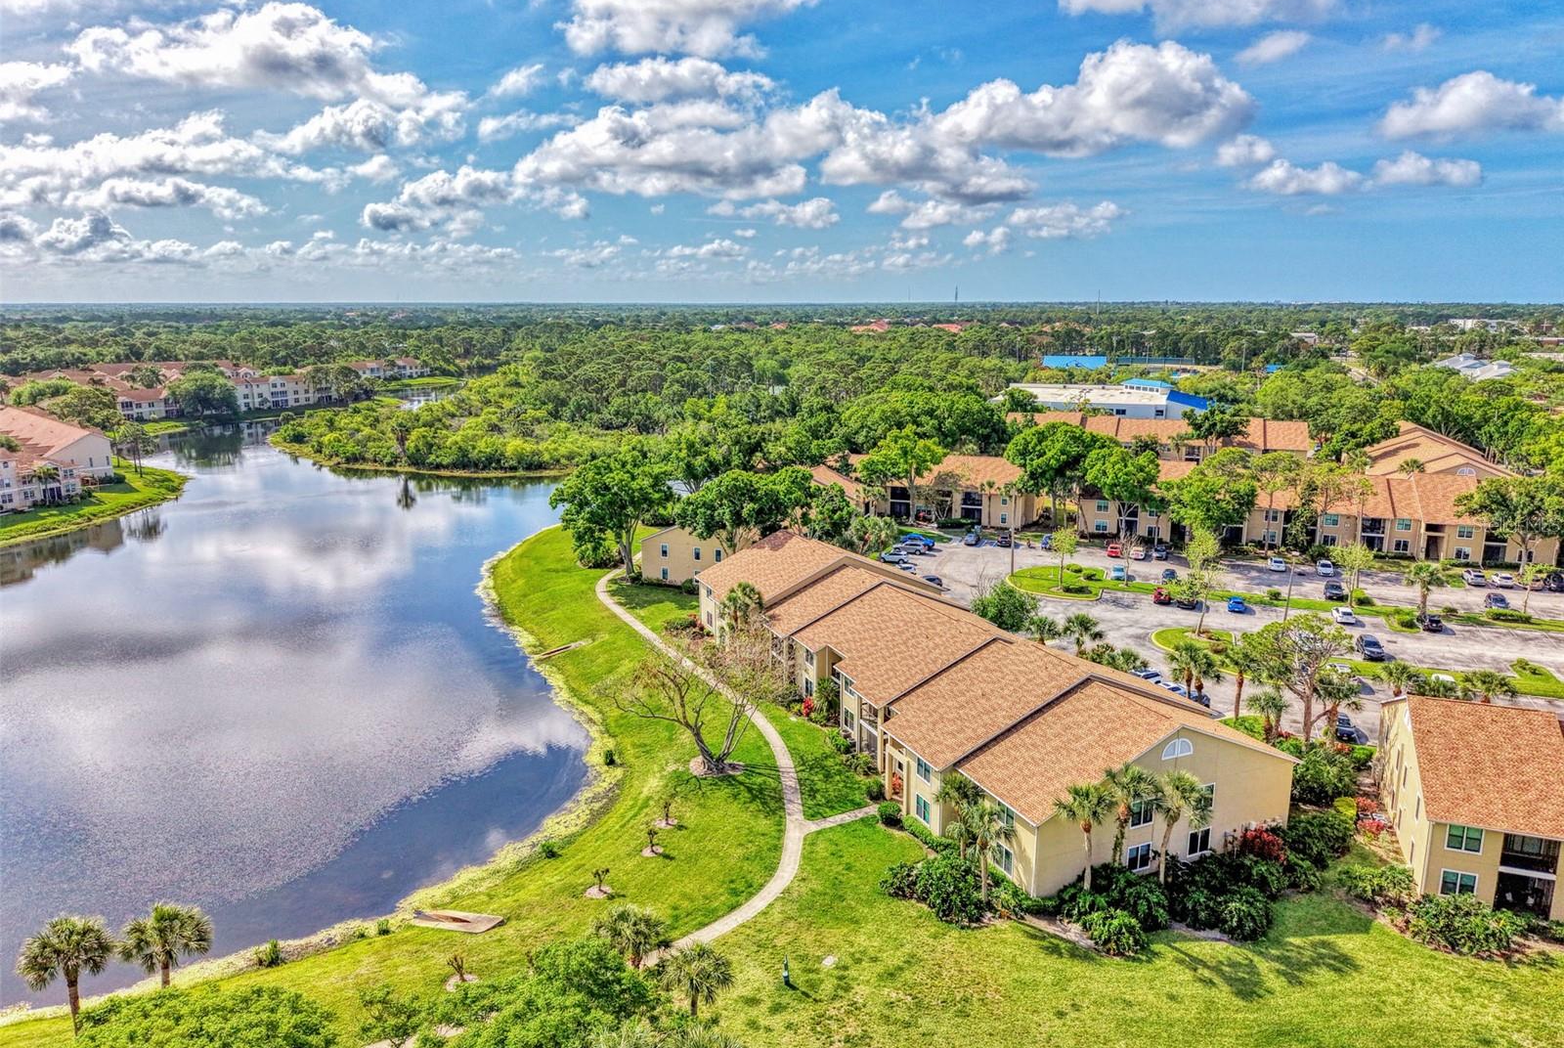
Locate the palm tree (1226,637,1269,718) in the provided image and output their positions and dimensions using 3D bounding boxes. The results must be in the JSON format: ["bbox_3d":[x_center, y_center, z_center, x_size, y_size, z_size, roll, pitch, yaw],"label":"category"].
[{"bbox_3d":[37.800,12.680,89.080,3.240,7.280,3.240,0,12,0],"label":"palm tree"}]

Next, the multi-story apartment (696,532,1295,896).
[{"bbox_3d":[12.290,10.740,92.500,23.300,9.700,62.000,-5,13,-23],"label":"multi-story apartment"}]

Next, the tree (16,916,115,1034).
[{"bbox_3d":[-34.910,22.240,53.120,4.070,6.480,4.070,-8,14,-35],"label":"tree"}]

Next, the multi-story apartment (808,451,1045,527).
[{"bbox_3d":[26.190,-7.150,185.440,37.000,9.500,20.500,7,13,29],"label":"multi-story apartment"}]

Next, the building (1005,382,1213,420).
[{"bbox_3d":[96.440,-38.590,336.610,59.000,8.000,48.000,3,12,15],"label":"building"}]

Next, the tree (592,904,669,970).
[{"bbox_3d":[-7.390,21.080,53.230,3.820,5.270,3.820,0,12,0],"label":"tree"}]

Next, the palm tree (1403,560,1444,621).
[{"bbox_3d":[69.600,7.100,118.060,4.410,6.530,4.410,0,12,0],"label":"palm tree"}]

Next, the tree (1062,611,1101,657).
[{"bbox_3d":[28.370,11.490,102.830,3.790,6.170,3.790,3,12,16],"label":"tree"}]

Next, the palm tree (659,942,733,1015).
[{"bbox_3d":[-4.240,22.770,53.960,3.680,4.110,3.680,-1,12,-5],"label":"palm tree"}]

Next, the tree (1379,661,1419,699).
[{"bbox_3d":[48.420,13.830,85.400,3.300,6.500,3.300,0,12,0],"label":"tree"}]

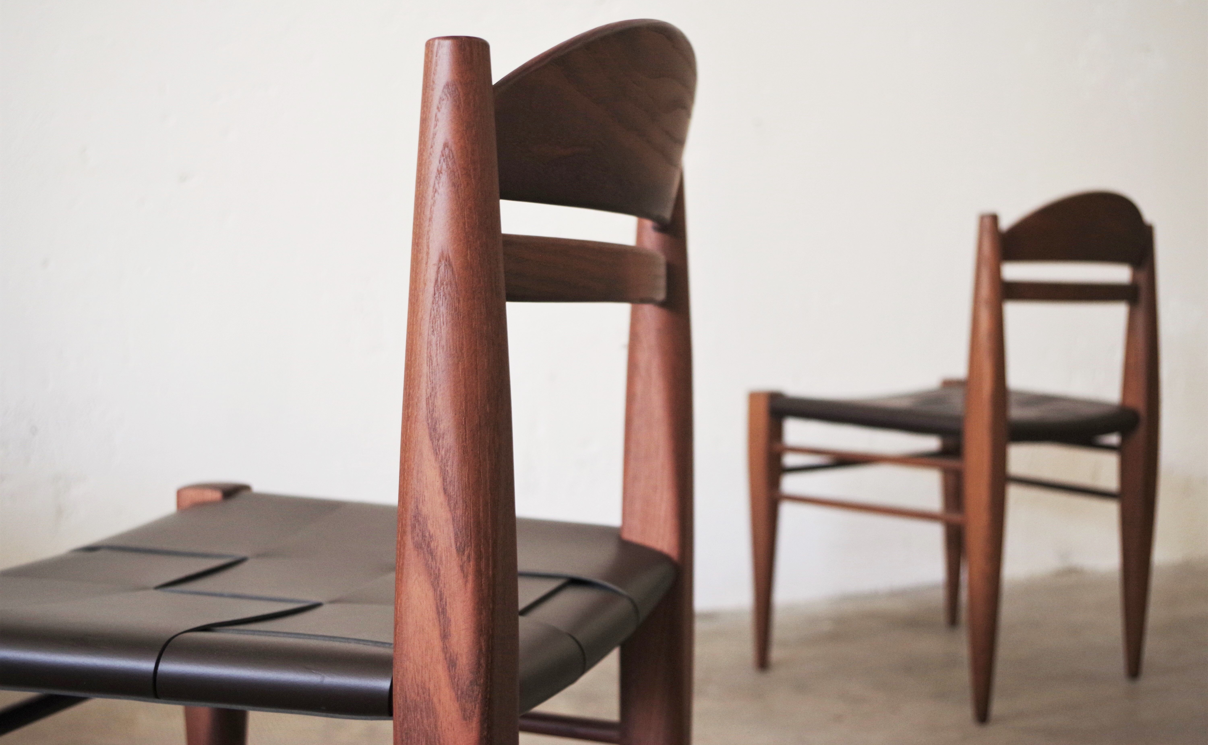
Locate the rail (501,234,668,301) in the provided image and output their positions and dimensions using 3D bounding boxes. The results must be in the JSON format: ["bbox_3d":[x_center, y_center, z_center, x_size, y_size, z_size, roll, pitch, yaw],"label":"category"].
[{"bbox_3d":[-0.011,-0.059,0.823,0.036,0.037,0.355,1,3,17],"label":"rail"}]

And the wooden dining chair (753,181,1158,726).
[{"bbox_3d":[0.593,0.108,2.295,0.530,0.771,0.467,-2,4,-37],"label":"wooden dining chair"}]

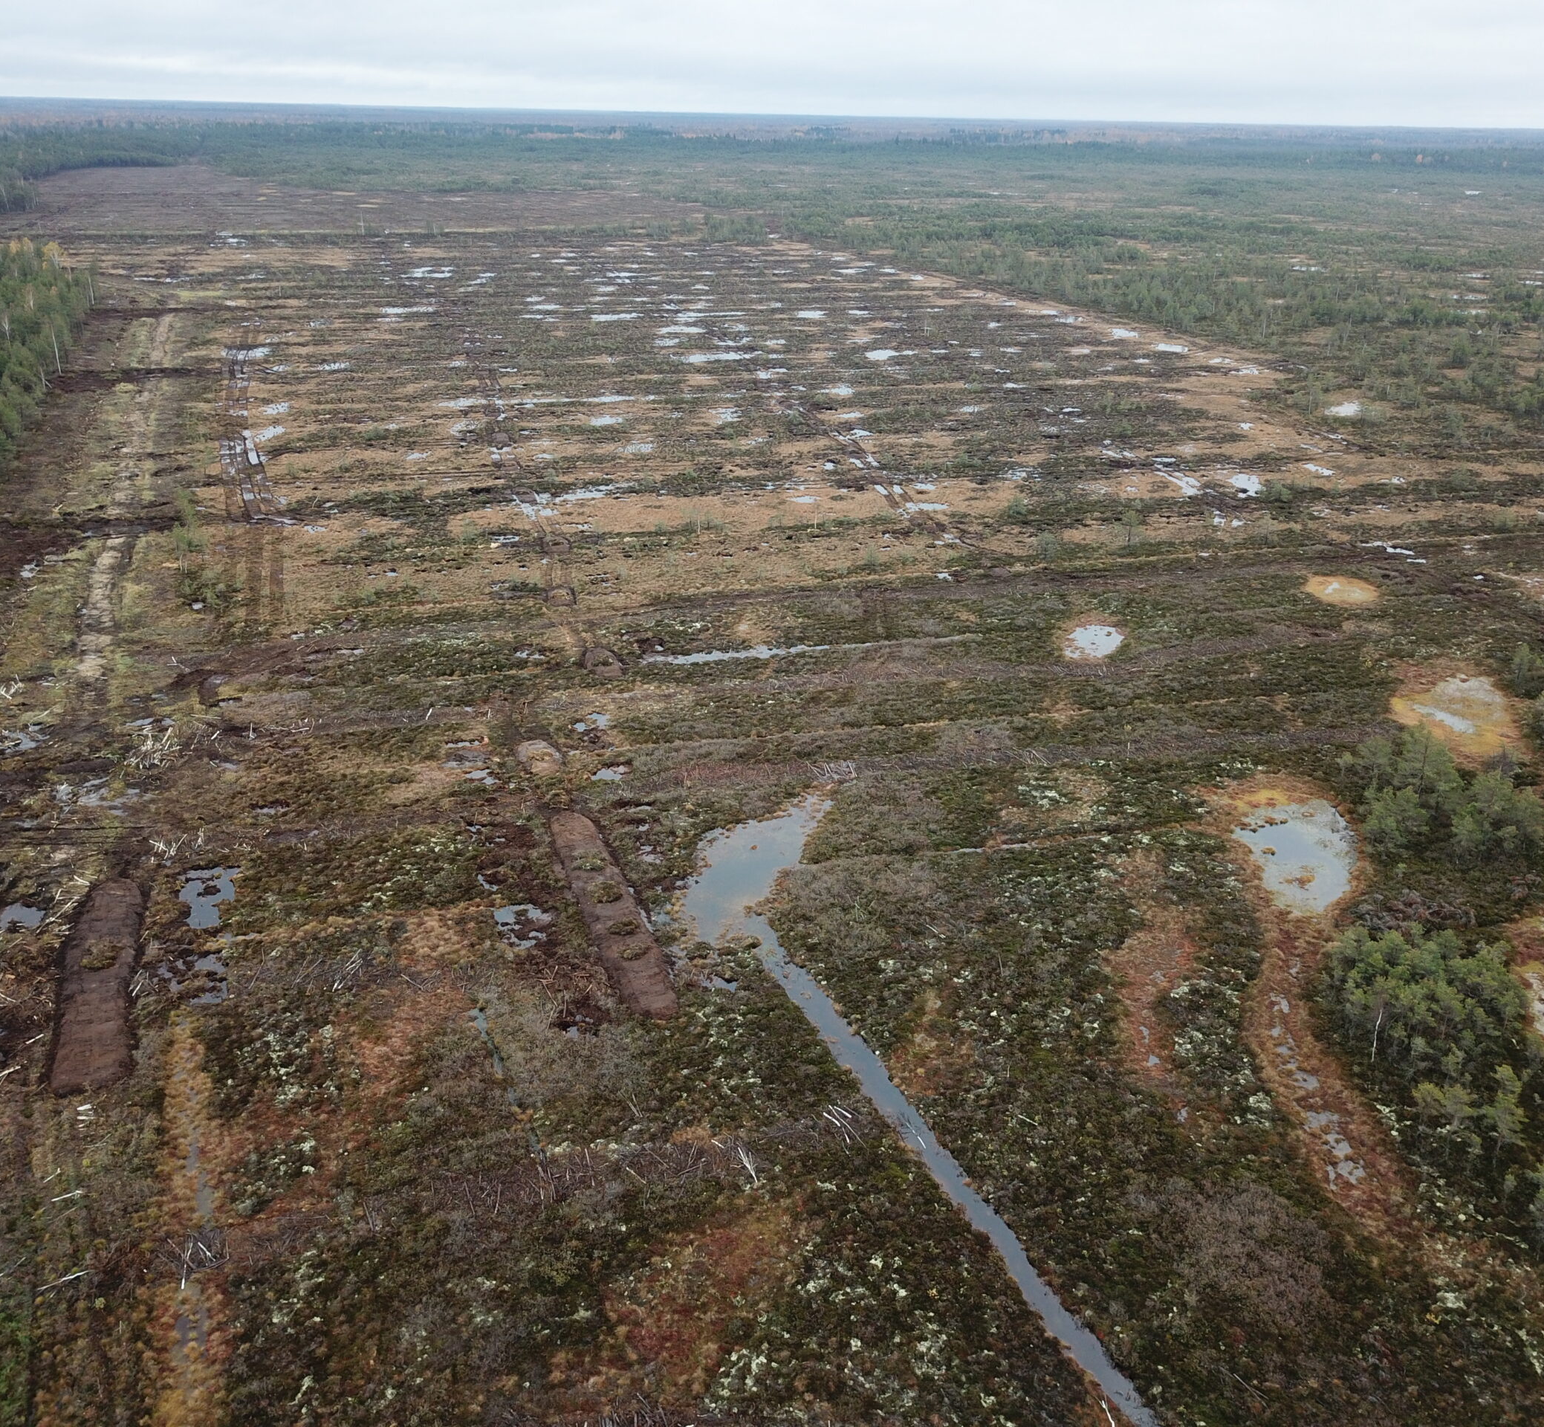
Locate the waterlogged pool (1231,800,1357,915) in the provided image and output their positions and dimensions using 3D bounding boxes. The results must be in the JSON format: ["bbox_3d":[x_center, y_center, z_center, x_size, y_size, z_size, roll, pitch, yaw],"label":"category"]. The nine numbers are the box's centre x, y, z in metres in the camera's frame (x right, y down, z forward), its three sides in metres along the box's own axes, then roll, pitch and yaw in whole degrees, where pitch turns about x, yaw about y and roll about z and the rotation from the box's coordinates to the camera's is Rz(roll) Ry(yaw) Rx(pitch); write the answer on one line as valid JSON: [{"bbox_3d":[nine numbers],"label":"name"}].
[{"bbox_3d":[33.932,8.941,91.202,8.000,0.300,15.800,3,23,6],"label":"waterlogged pool"}]

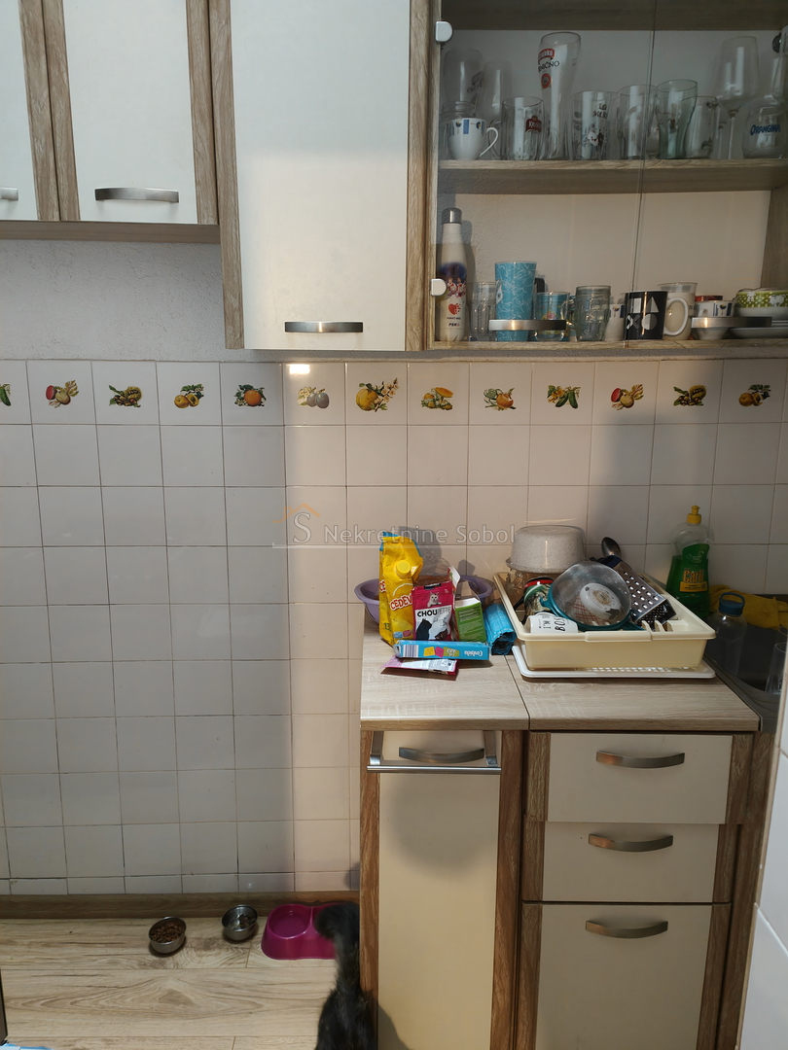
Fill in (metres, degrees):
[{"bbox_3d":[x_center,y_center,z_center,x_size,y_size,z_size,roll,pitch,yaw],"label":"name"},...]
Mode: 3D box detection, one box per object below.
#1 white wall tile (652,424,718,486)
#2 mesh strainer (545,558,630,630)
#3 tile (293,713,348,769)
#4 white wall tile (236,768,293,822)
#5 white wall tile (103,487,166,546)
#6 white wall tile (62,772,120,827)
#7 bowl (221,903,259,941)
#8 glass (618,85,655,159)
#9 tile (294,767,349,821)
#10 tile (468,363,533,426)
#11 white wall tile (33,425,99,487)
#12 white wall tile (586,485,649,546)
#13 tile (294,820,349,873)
[{"bbox_3d":[0.717,-0.174,1.876,0.149,0.149,0.008,0,10,-1],"label":"white wall tile"},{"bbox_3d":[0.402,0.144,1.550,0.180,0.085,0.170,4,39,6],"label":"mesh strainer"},{"bbox_3d":[-0.193,0.573,2.009,0.150,0.150,0.010,0,9,-2],"label":"tile"},{"bbox_3d":[-0.345,0.722,2.028,0.150,0.150,0.010,0,9,-2],"label":"white wall tile"},{"bbox_3d":[-0.650,-0.021,1.906,0.149,0.149,0.008,0,11,-1],"label":"white wall tile"},{"bbox_3d":[-0.801,0.726,2.012,0.149,0.149,0.008,0,10,-1],"label":"white wall tile"},{"bbox_3d":[-0.410,1.072,2.029,0.098,0.043,0.098,0,10,-1],"label":"bowl"},{"bbox_3d":[0.499,-0.825,1.565,0.078,0.138,0.078,0,11,-1],"label":"glass"},{"bbox_3d":[-0.195,0.732,2.063,0.150,0.150,0.008,0,11,-1],"label":"tile"},{"bbox_3d":[0.262,-0.320,1.856,0.150,0.150,0.009,0,10,-1],"label":"tile"},{"bbox_3d":[-0.795,-0.169,1.848,0.149,0.149,0.008,0,10,-1],"label":"white wall tile"},{"bbox_3d":[0.564,-0.024,1.905,0.150,0.150,0.009,0,11,-1],"label":"white wall tile"},{"bbox_3d":[-0.194,0.878,2.075,0.150,0.150,0.008,0,10,-1],"label":"tile"}]

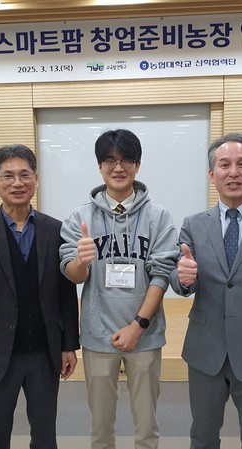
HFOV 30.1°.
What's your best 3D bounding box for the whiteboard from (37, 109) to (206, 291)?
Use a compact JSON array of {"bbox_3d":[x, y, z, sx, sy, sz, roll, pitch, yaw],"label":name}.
[{"bbox_3d":[0.027,-0.248,5.522,2.081,2.352,0.040,-1,4,3],"label":"whiteboard"}]

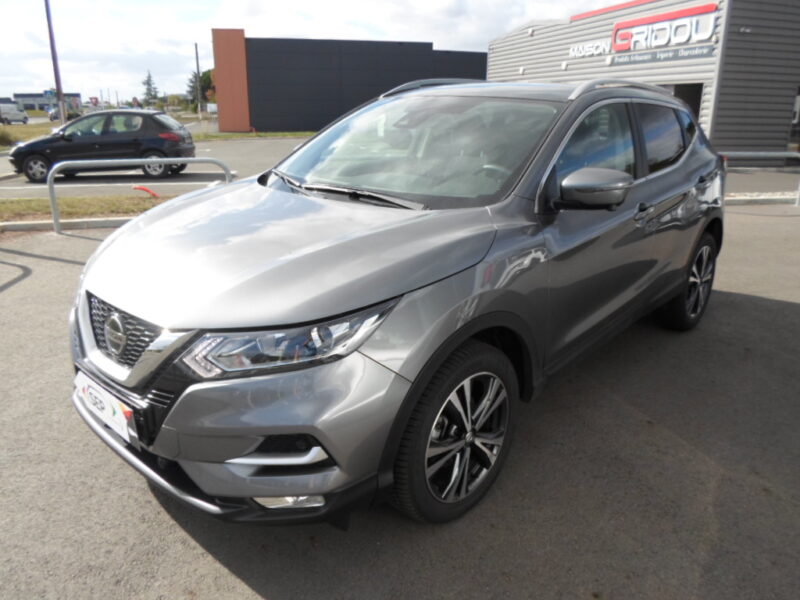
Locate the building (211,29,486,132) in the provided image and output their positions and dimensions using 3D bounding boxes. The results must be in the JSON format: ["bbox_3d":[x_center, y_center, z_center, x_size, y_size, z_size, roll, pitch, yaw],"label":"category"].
[{"bbox_3d":[-3.728,-15.063,40.221,18.277,5.600,11.000,-7,20,-19],"label":"building"}]

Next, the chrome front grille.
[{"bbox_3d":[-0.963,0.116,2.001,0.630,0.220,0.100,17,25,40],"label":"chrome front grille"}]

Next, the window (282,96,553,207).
[{"bbox_3d":[0.027,-0.724,2.835,1.430,0.120,0.940,17,54,40],"label":"window"}]

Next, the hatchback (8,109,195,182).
[{"bbox_3d":[-6.734,-3.540,13.177,3.835,1.430,1.670,-2,19,-5],"label":"hatchback"}]

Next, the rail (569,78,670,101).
[{"bbox_3d":[1.301,-1.174,3.230,0.060,0.100,1.500,16,25,40],"label":"rail"}]

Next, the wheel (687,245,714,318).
[{"bbox_3d":[1.998,-0.145,4.022,0.190,0.490,0.490,16,25,40],"label":"wheel"}]

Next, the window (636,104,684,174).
[{"bbox_3d":[1.543,-0.940,3.392,0.045,0.390,0.640,-8,8,46],"label":"window"}]

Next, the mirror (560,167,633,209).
[{"bbox_3d":[0.800,-0.459,2.360,0.225,0.165,0.180,17,25,40],"label":"mirror"}]

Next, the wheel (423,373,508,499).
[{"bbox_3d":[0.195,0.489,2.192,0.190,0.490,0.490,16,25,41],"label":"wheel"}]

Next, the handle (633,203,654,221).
[{"bbox_3d":[1.240,-0.451,2.928,0.050,0.050,0.190,17,25,40],"label":"handle"}]

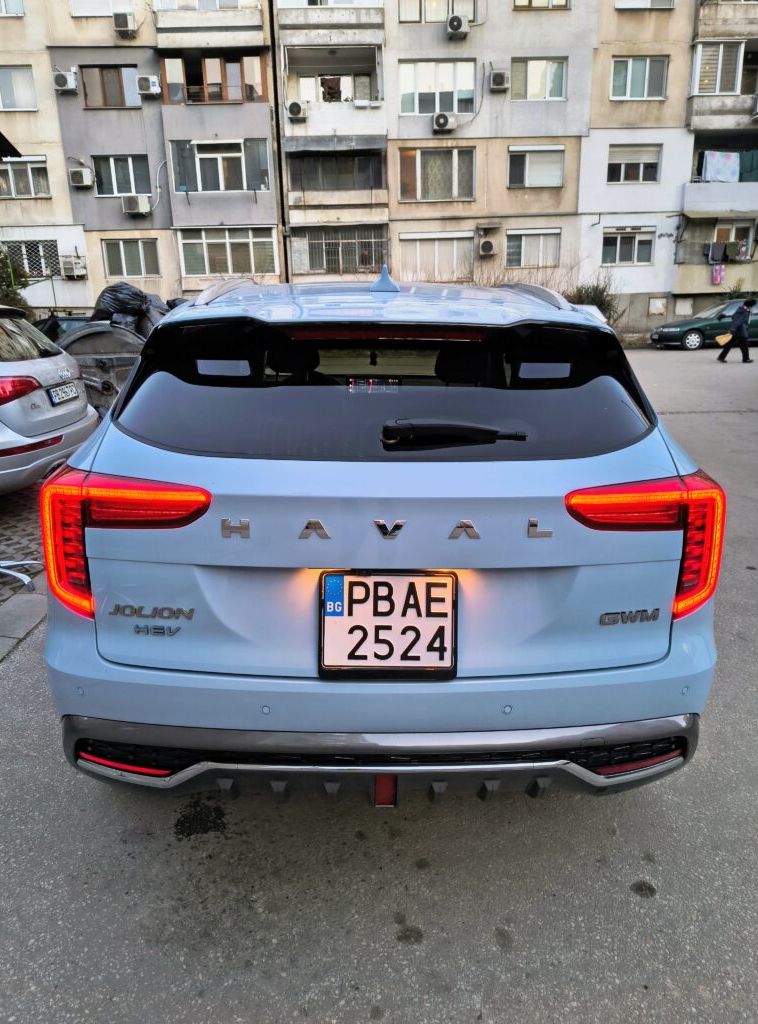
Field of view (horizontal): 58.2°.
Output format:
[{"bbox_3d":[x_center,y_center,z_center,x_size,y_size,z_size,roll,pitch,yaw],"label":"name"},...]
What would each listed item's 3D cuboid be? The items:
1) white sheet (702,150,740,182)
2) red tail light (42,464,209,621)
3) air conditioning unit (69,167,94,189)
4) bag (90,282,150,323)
[{"bbox_3d":[12.356,-12.410,24.545,1.280,1.120,0.200,-2,17,-3],"label":"white sheet"},{"bbox_3d":[-0.572,0.076,1.565,0.490,0.320,0.330,0,16,6],"label":"red tail light"},{"bbox_3d":[-10.401,-11.697,23.844,0.760,0.542,0.300,-2,17,-3],"label":"air conditioning unit"},{"bbox_3d":[-2.715,-2.197,7.119,0.580,0.430,0.520,-1,16,0],"label":"bag"}]

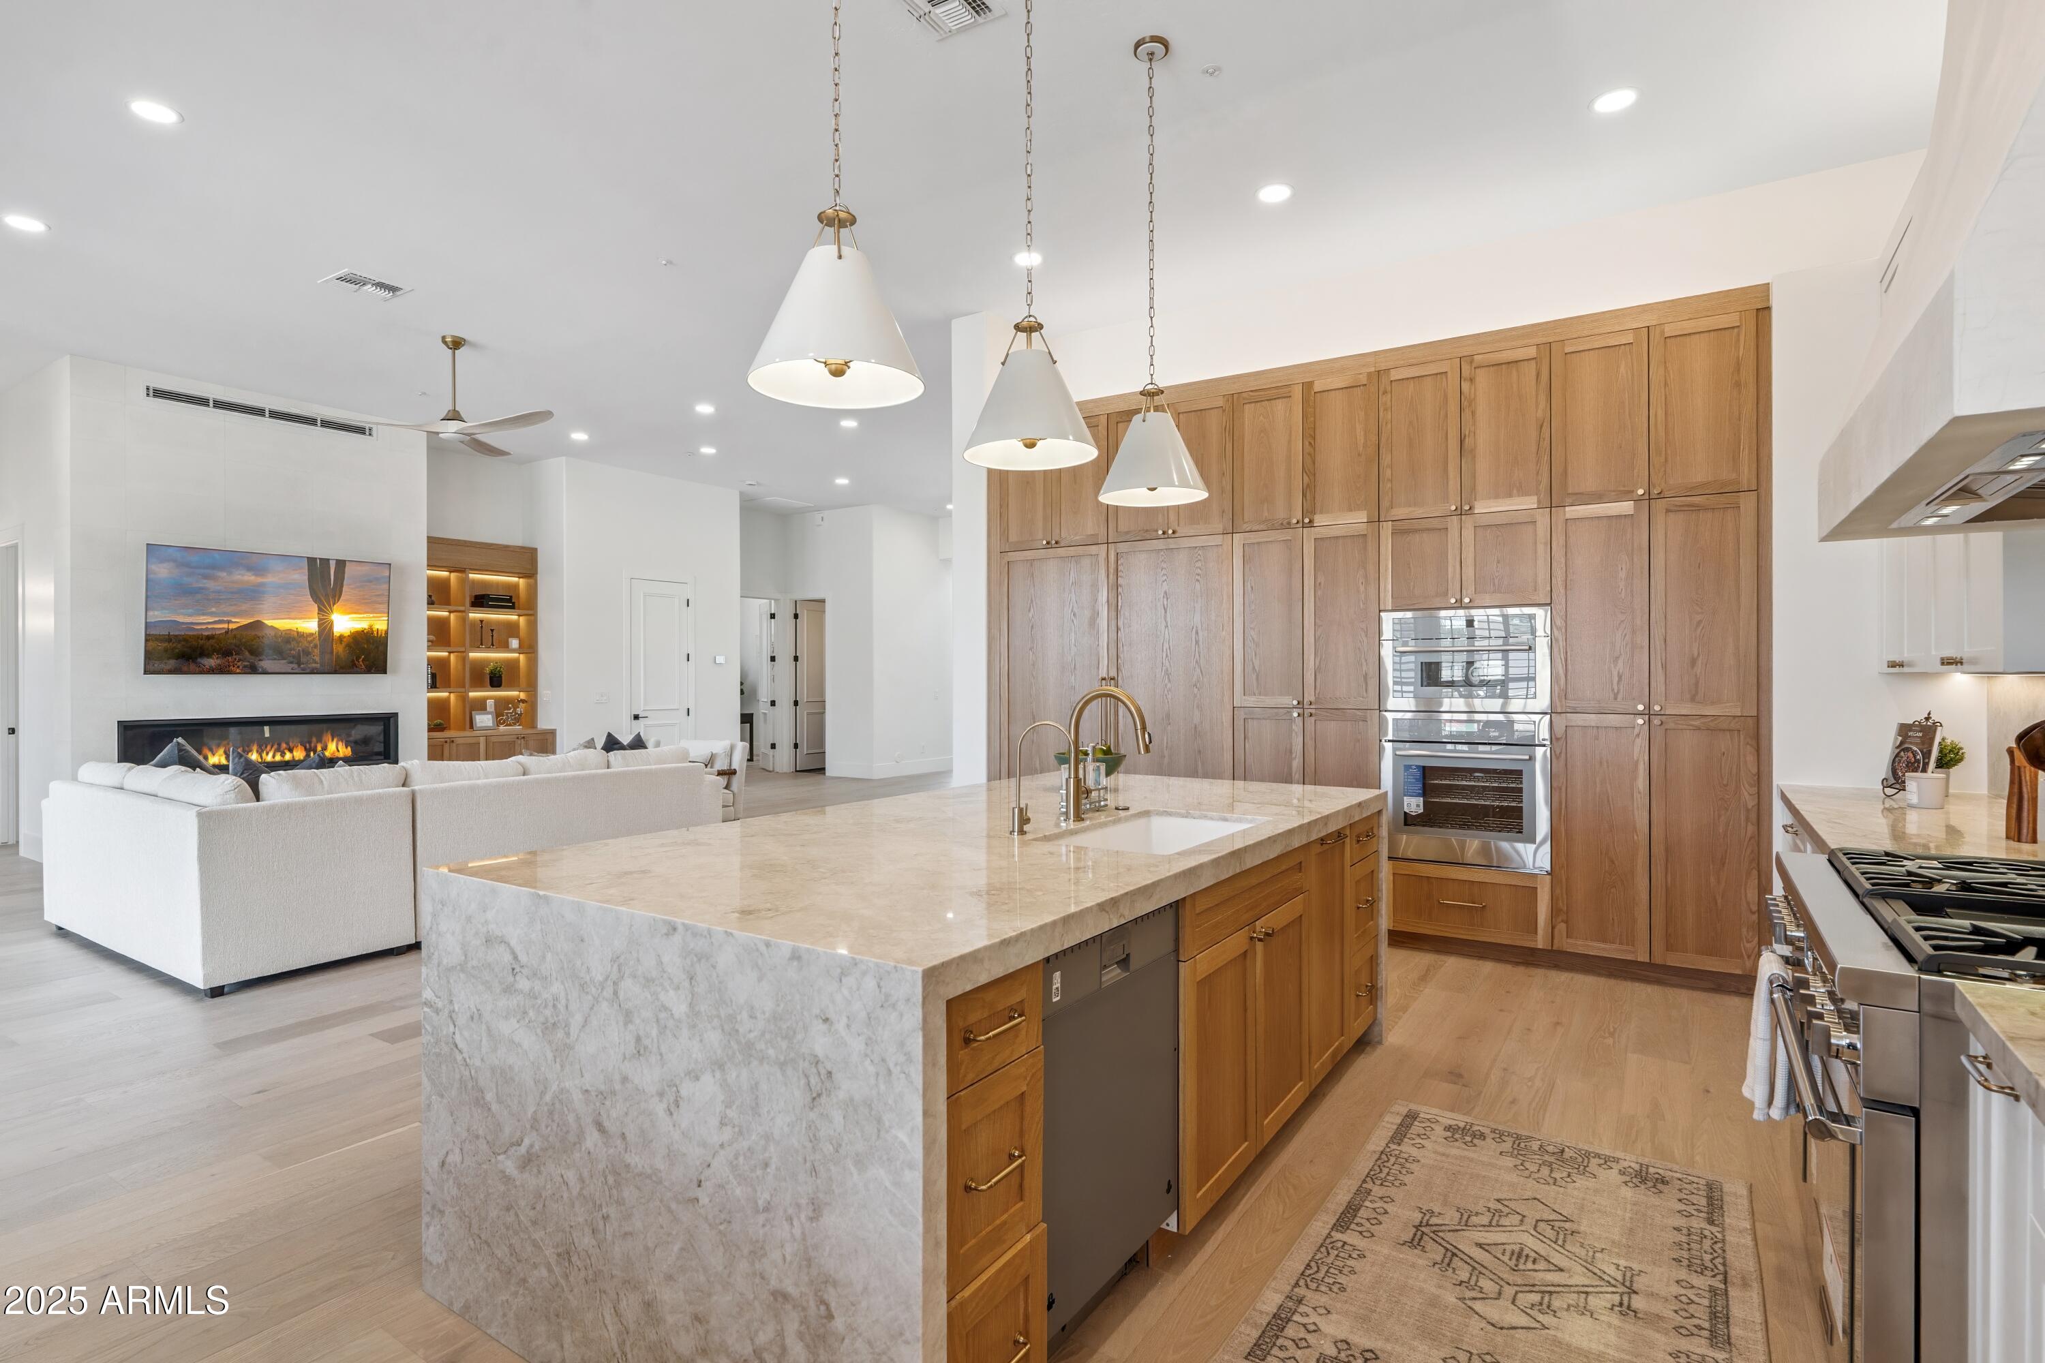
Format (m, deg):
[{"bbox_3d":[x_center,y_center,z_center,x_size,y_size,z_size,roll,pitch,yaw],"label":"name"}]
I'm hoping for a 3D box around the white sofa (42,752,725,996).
[{"bbox_3d":[-3.598,0.888,6.080,2.110,0.910,2.790,0,0,33],"label":"white sofa"}]

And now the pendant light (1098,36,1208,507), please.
[{"bbox_3d":[0.472,-1.494,3.740,0.410,1.640,0.410,0,0,0],"label":"pendant light"}]

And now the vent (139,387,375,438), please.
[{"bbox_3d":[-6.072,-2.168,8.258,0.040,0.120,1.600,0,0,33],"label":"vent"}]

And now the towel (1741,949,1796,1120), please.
[{"bbox_3d":[1.808,0.867,2.479,0.110,0.370,0.240,0,0,33],"label":"towel"}]

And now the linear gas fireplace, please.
[{"bbox_3d":[-6.172,0.537,8.341,0.280,0.500,1.940,0,0,33],"label":"linear gas fireplace"}]

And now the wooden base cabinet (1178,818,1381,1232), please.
[{"bbox_3d":[0.582,0.893,3.180,0.600,0.800,1.740,0,0,33],"label":"wooden base cabinet"}]

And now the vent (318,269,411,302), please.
[{"bbox_3d":[-3.834,-2.301,5.985,0.360,0.030,0.360,0,0,33],"label":"vent"}]

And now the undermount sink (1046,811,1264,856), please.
[{"bbox_3d":[0.374,0.534,2.830,0.420,0.250,0.740,0,0,33],"label":"undermount sink"}]

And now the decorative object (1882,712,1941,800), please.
[{"bbox_3d":[3.280,0.271,3.773,0.150,0.320,0.220,0,0,7],"label":"decorative object"}]

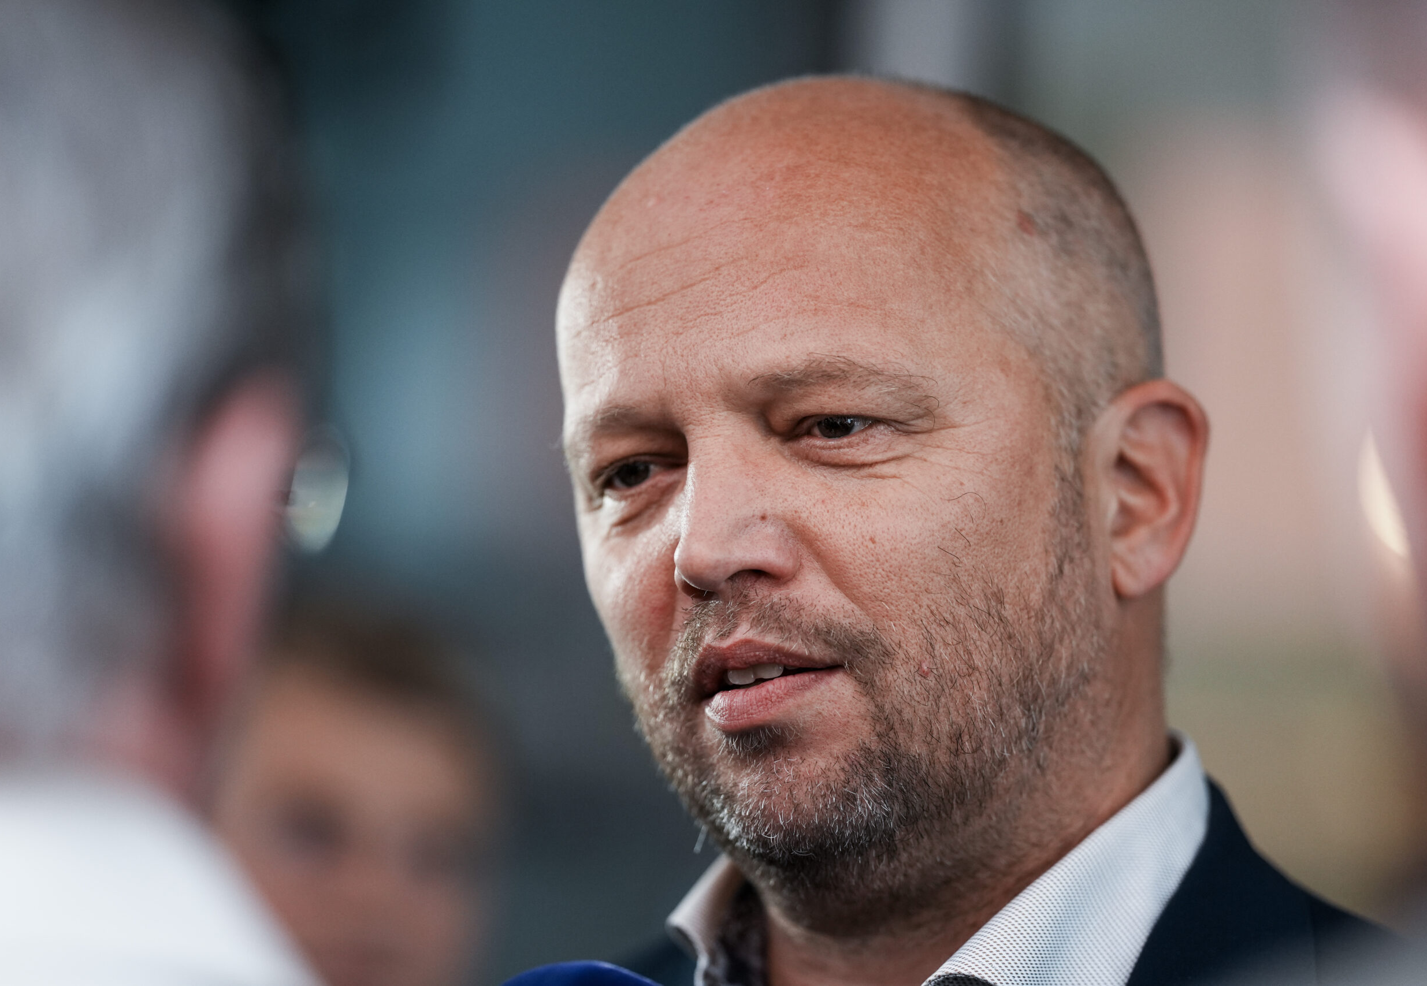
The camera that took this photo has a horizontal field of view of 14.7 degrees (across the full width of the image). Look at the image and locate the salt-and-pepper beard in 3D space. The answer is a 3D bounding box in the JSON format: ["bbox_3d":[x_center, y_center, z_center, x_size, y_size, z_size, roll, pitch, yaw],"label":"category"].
[{"bbox_3d":[0.032,0.064,1.635,0.146,0.132,0.110,-12,-13,27],"label":"salt-and-pepper beard"}]

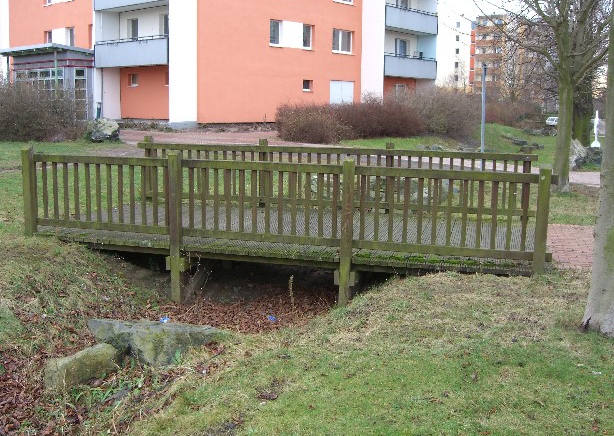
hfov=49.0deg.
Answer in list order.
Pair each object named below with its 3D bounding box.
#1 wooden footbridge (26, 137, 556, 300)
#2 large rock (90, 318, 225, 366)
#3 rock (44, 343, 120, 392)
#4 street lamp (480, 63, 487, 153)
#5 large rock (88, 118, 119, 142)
[{"bbox_3d":[-0.149,-0.070,8.665,5.990,1.660,3.140,3,10,15],"label":"wooden footbridge"},{"bbox_3d":[-1.362,1.121,6.020,1.150,0.330,0.480,2,10,8],"label":"large rock"},{"bbox_3d":[-1.858,1.247,5.600,0.580,0.250,0.340,-7,12,-39],"label":"rock"},{"bbox_3d":[4.514,-2.505,17.112,0.130,2.810,0.130,1,9,0],"label":"street lamp"},{"bbox_3d":[-6.795,-2.912,22.500,1.050,0.750,0.900,1,9,0],"label":"large rock"}]

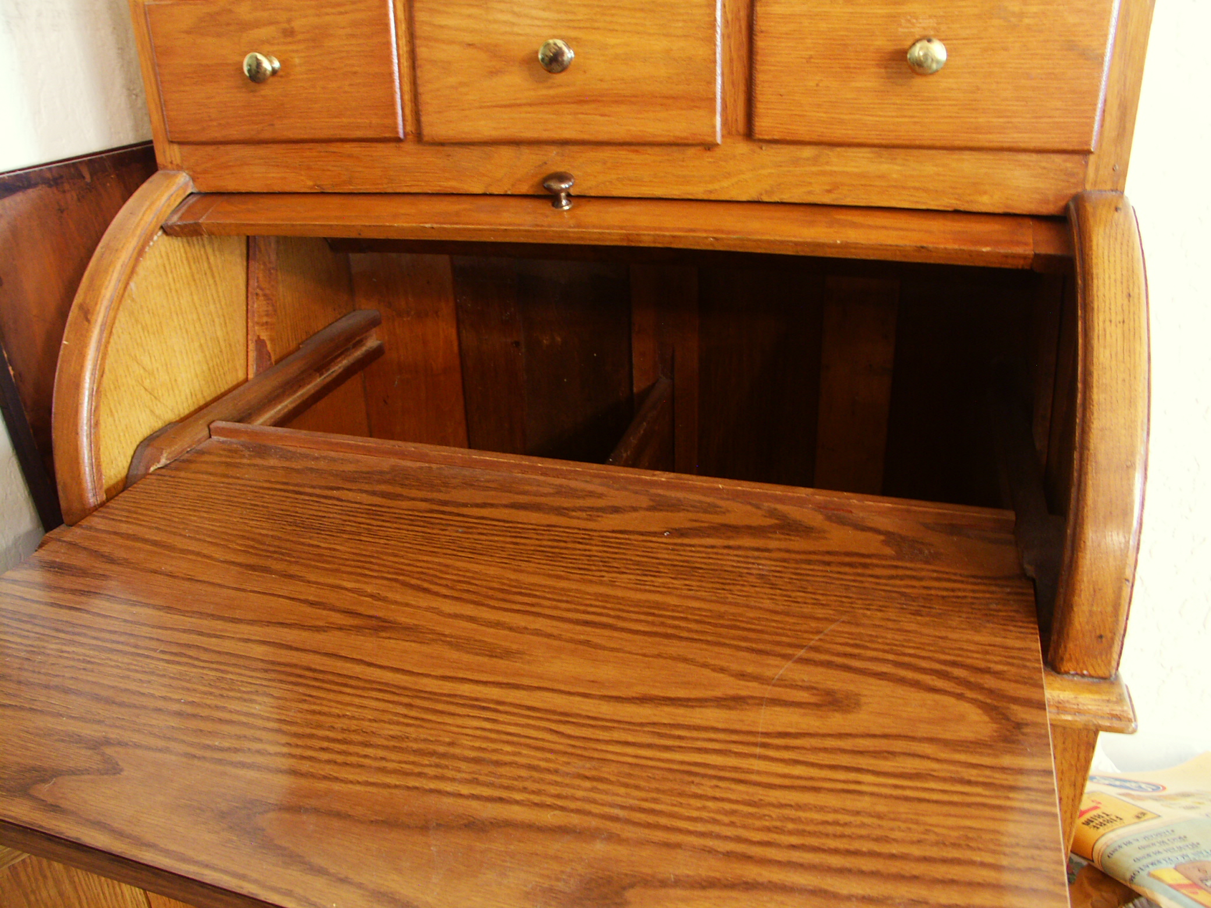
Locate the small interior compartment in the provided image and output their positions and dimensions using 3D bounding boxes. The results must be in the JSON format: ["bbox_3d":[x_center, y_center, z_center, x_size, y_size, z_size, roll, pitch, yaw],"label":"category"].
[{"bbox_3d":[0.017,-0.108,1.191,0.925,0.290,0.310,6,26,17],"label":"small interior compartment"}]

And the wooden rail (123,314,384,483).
[{"bbox_3d":[-0.391,-0.071,1.152,0.035,0.073,0.461,6,27,18],"label":"wooden rail"}]

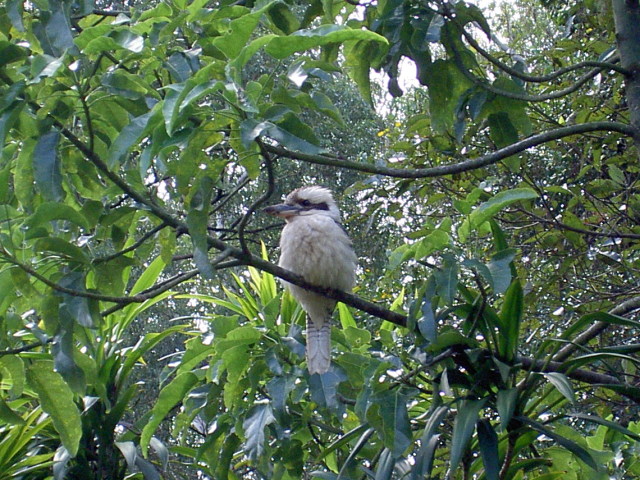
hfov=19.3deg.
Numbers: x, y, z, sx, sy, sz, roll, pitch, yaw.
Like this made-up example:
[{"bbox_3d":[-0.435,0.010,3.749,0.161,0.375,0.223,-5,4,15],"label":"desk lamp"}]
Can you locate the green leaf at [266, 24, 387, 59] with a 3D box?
[{"bbox_3d":[0.013,-0.357,3.400,0.220,0.064,0.080,0,-8,0],"label":"green leaf"}]

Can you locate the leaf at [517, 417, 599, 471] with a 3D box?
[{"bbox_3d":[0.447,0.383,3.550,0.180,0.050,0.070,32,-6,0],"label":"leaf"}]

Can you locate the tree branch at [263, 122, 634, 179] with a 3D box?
[{"bbox_3d":[0.242,-0.169,3.550,0.700,0.105,0.160,0,-8,0],"label":"tree branch"}]

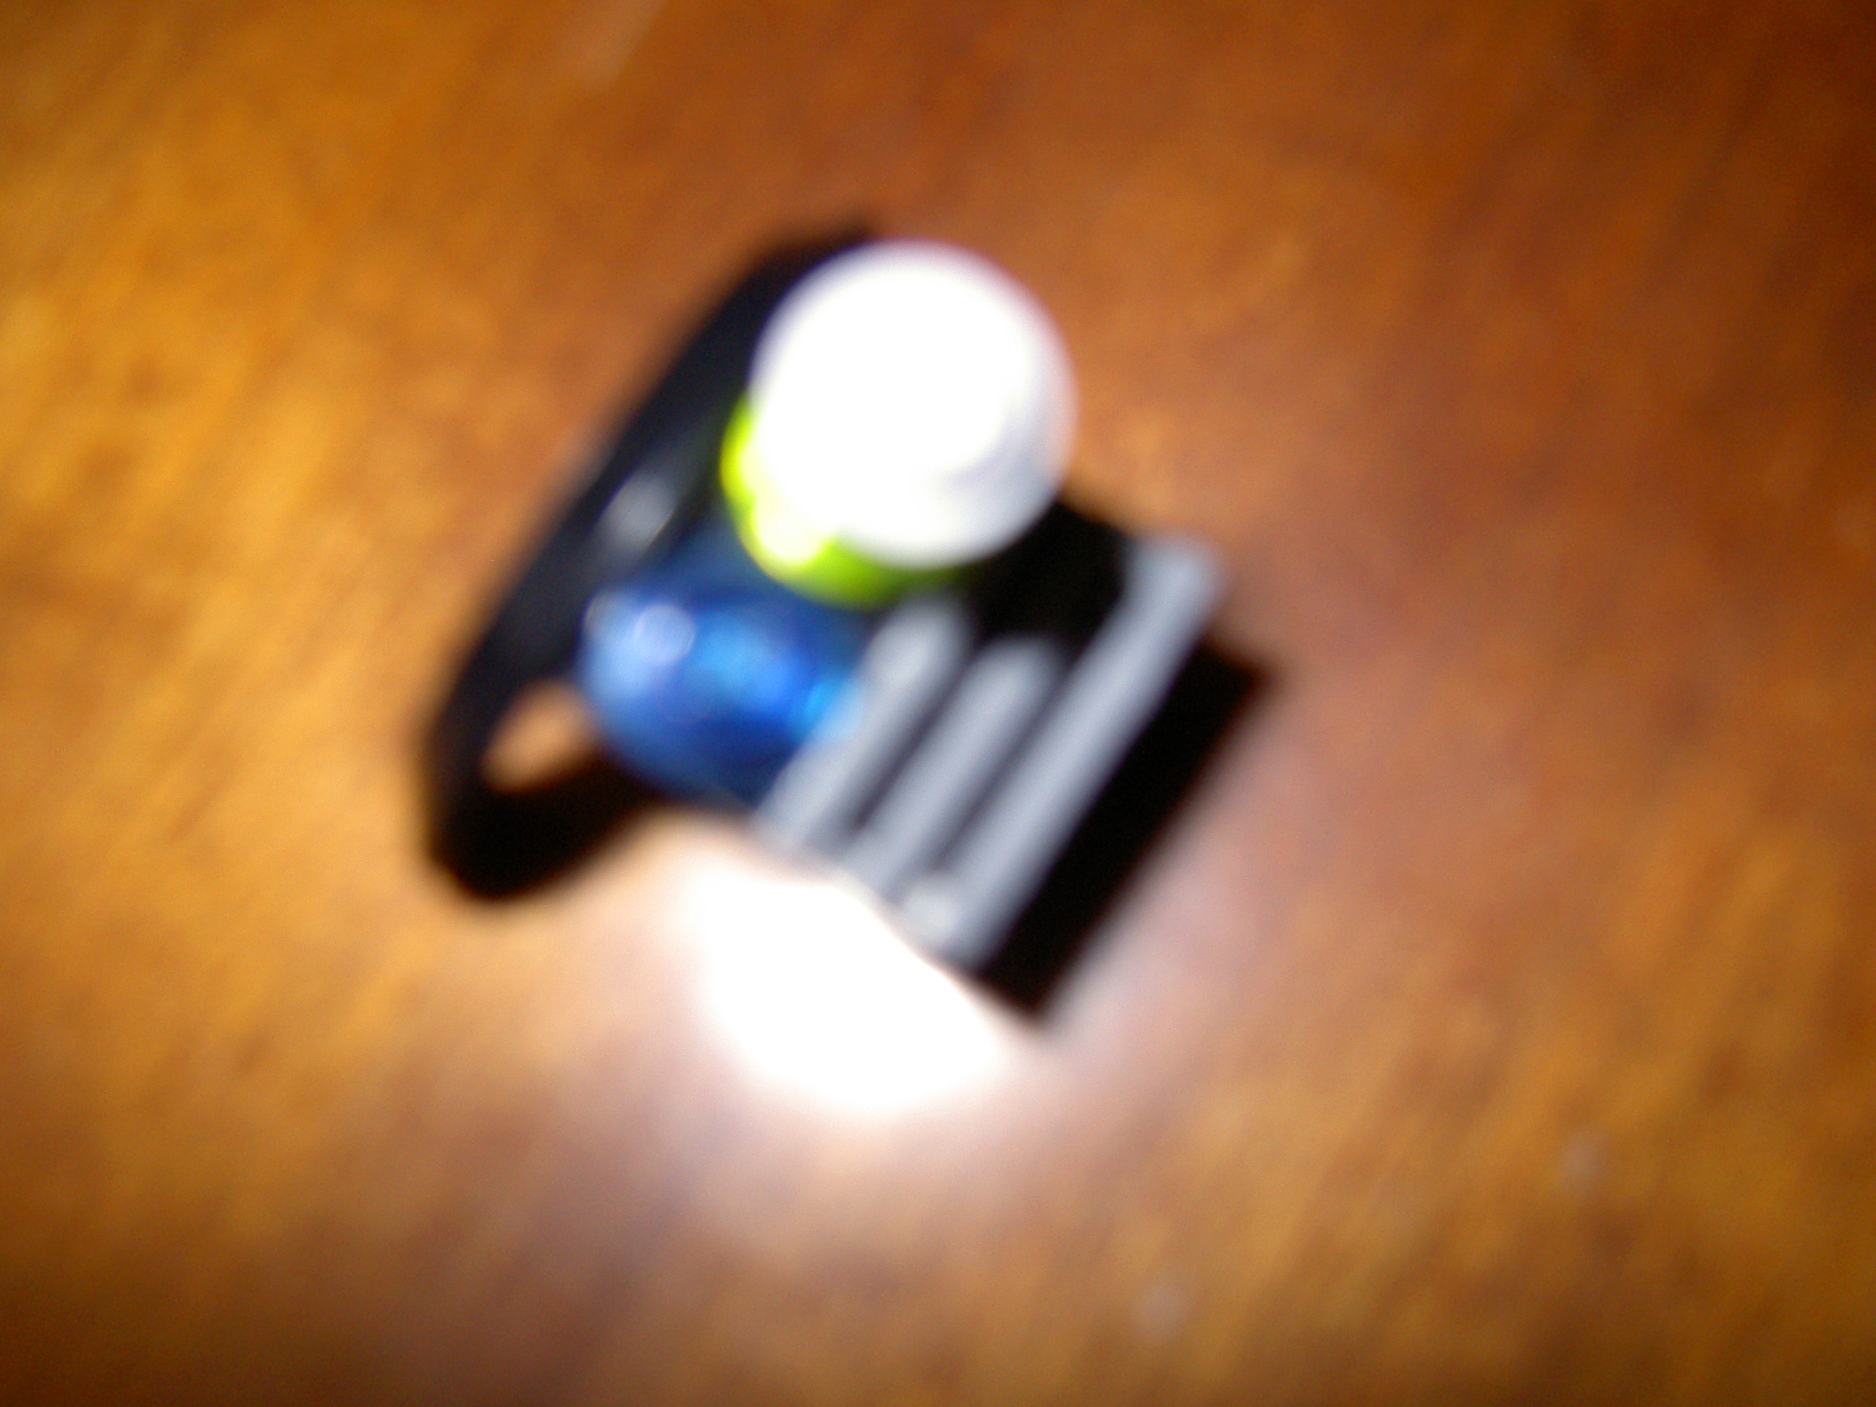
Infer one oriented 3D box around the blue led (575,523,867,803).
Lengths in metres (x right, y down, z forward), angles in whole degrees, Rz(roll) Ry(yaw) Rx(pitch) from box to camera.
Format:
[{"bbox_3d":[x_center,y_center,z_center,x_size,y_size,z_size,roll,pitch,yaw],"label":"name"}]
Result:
[{"bbox_3d":[-0.008,-0.001,0.075,0.011,0.011,0.011,28,73,13],"label":"blue led"}]

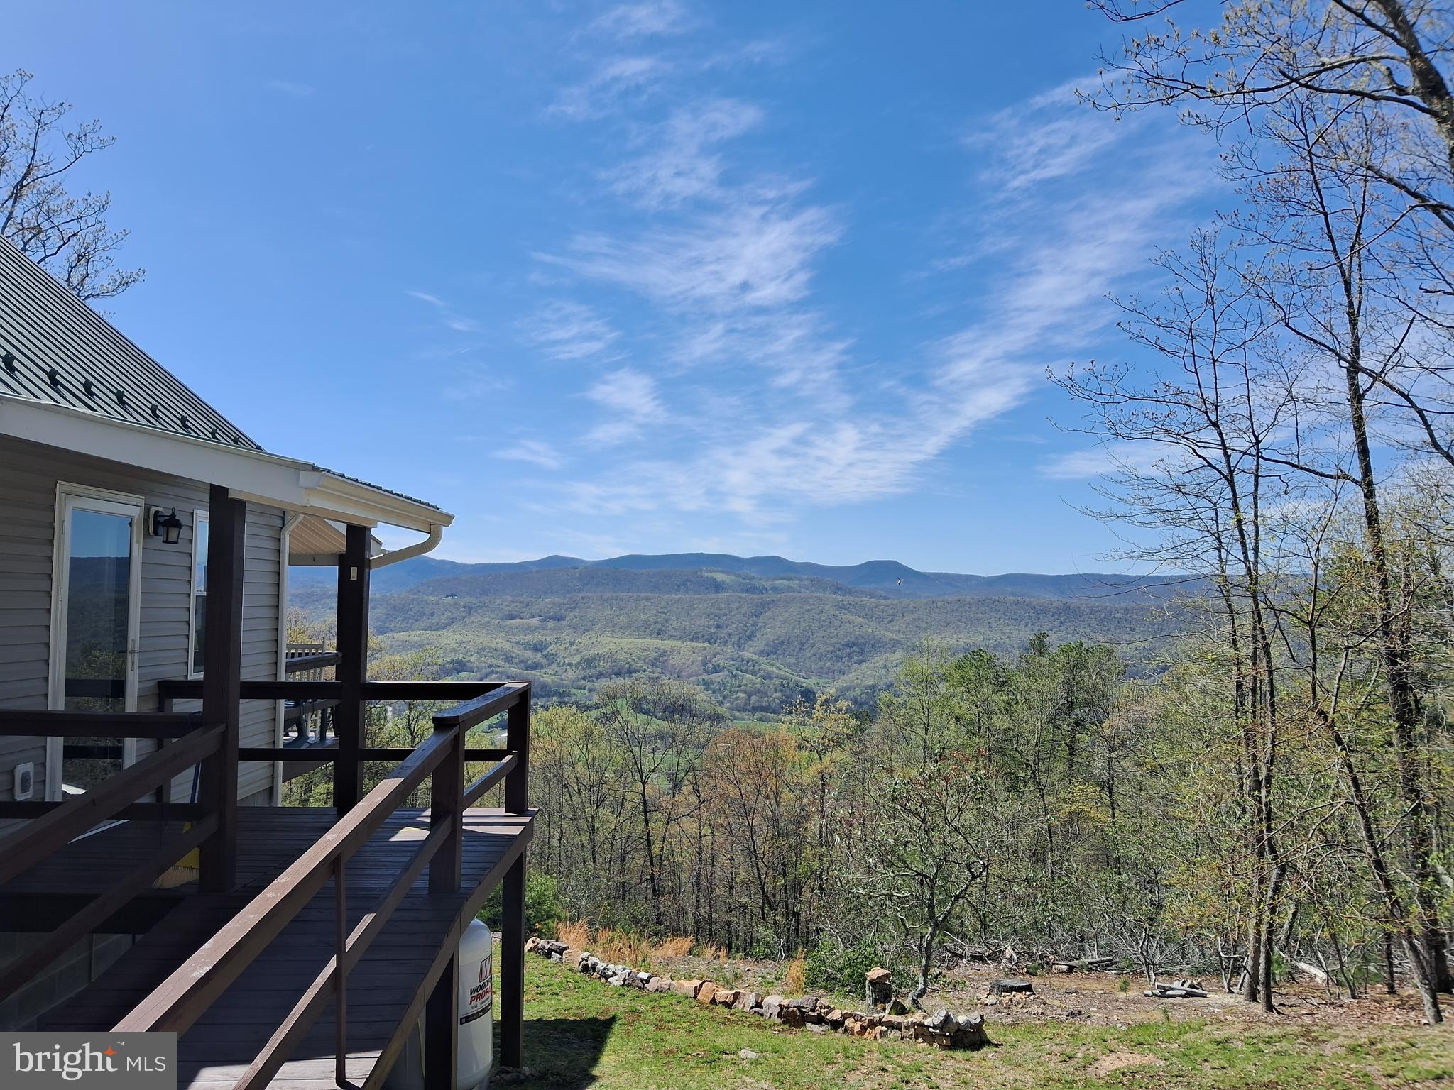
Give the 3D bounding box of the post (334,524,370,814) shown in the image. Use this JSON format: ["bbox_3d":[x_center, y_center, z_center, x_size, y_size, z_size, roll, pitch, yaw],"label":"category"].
[{"bbox_3d":[-2.773,0.928,8.146,0.145,2.125,0.145,1,-3,-1],"label":"post"}]

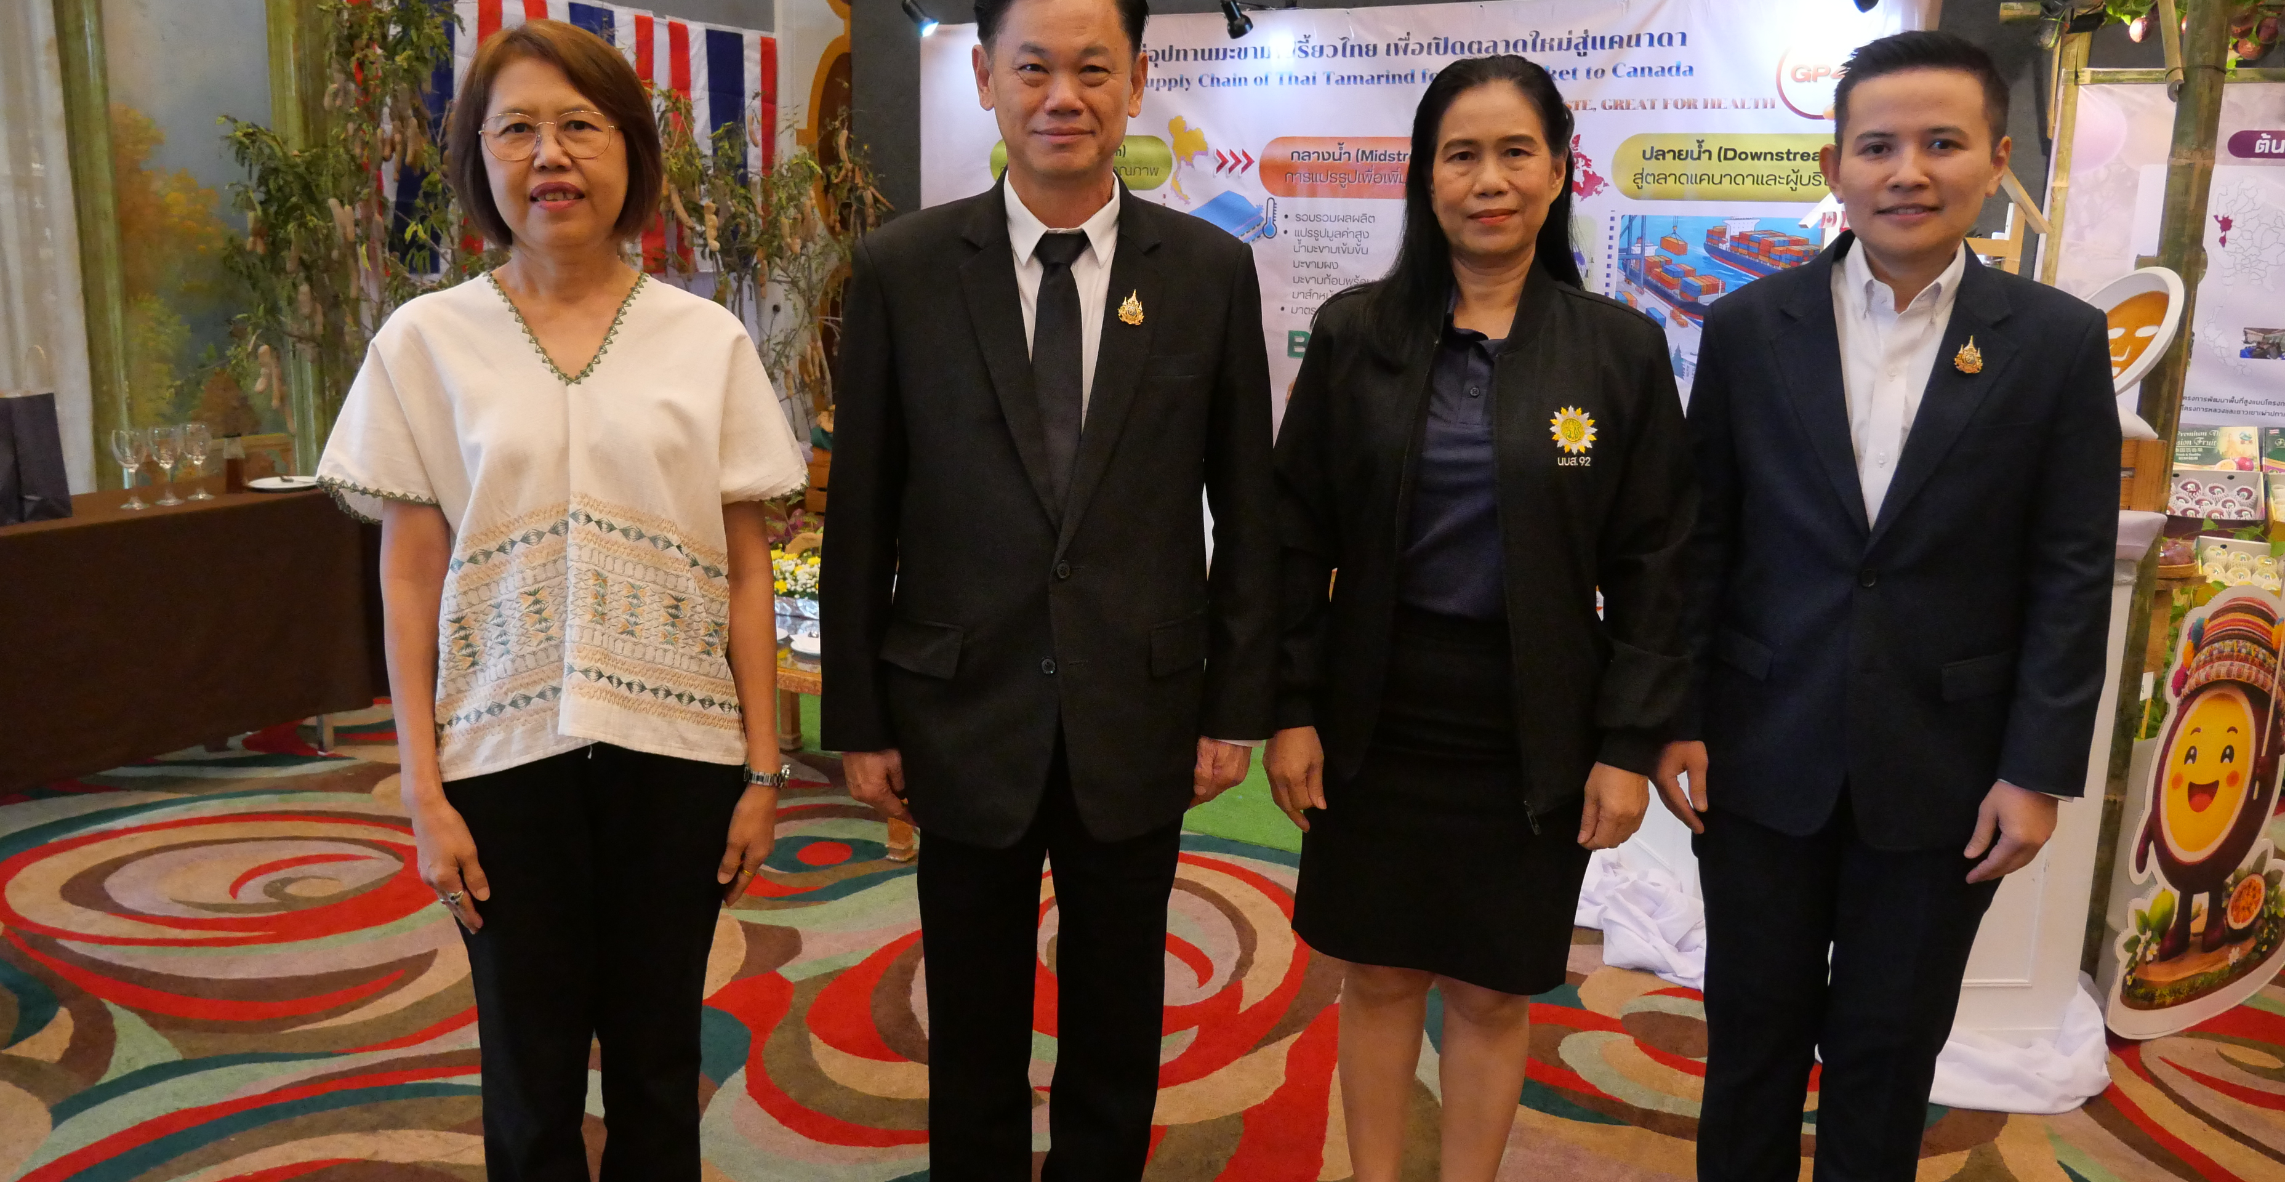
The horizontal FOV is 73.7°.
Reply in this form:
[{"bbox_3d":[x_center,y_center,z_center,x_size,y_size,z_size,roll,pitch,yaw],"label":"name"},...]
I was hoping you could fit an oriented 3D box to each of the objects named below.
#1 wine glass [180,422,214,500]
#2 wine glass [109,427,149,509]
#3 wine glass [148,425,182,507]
[{"bbox_3d":[-2.586,-0.353,4.170,0.079,0.206,0.079,1,9,0],"label":"wine glass"},{"bbox_3d":[-2.589,-0.312,3.900,0.079,0.206,0.079,1,9,0],"label":"wine glass"},{"bbox_3d":[-2.581,-0.332,4.030,0.079,0.206,0.079,1,9,0],"label":"wine glass"}]

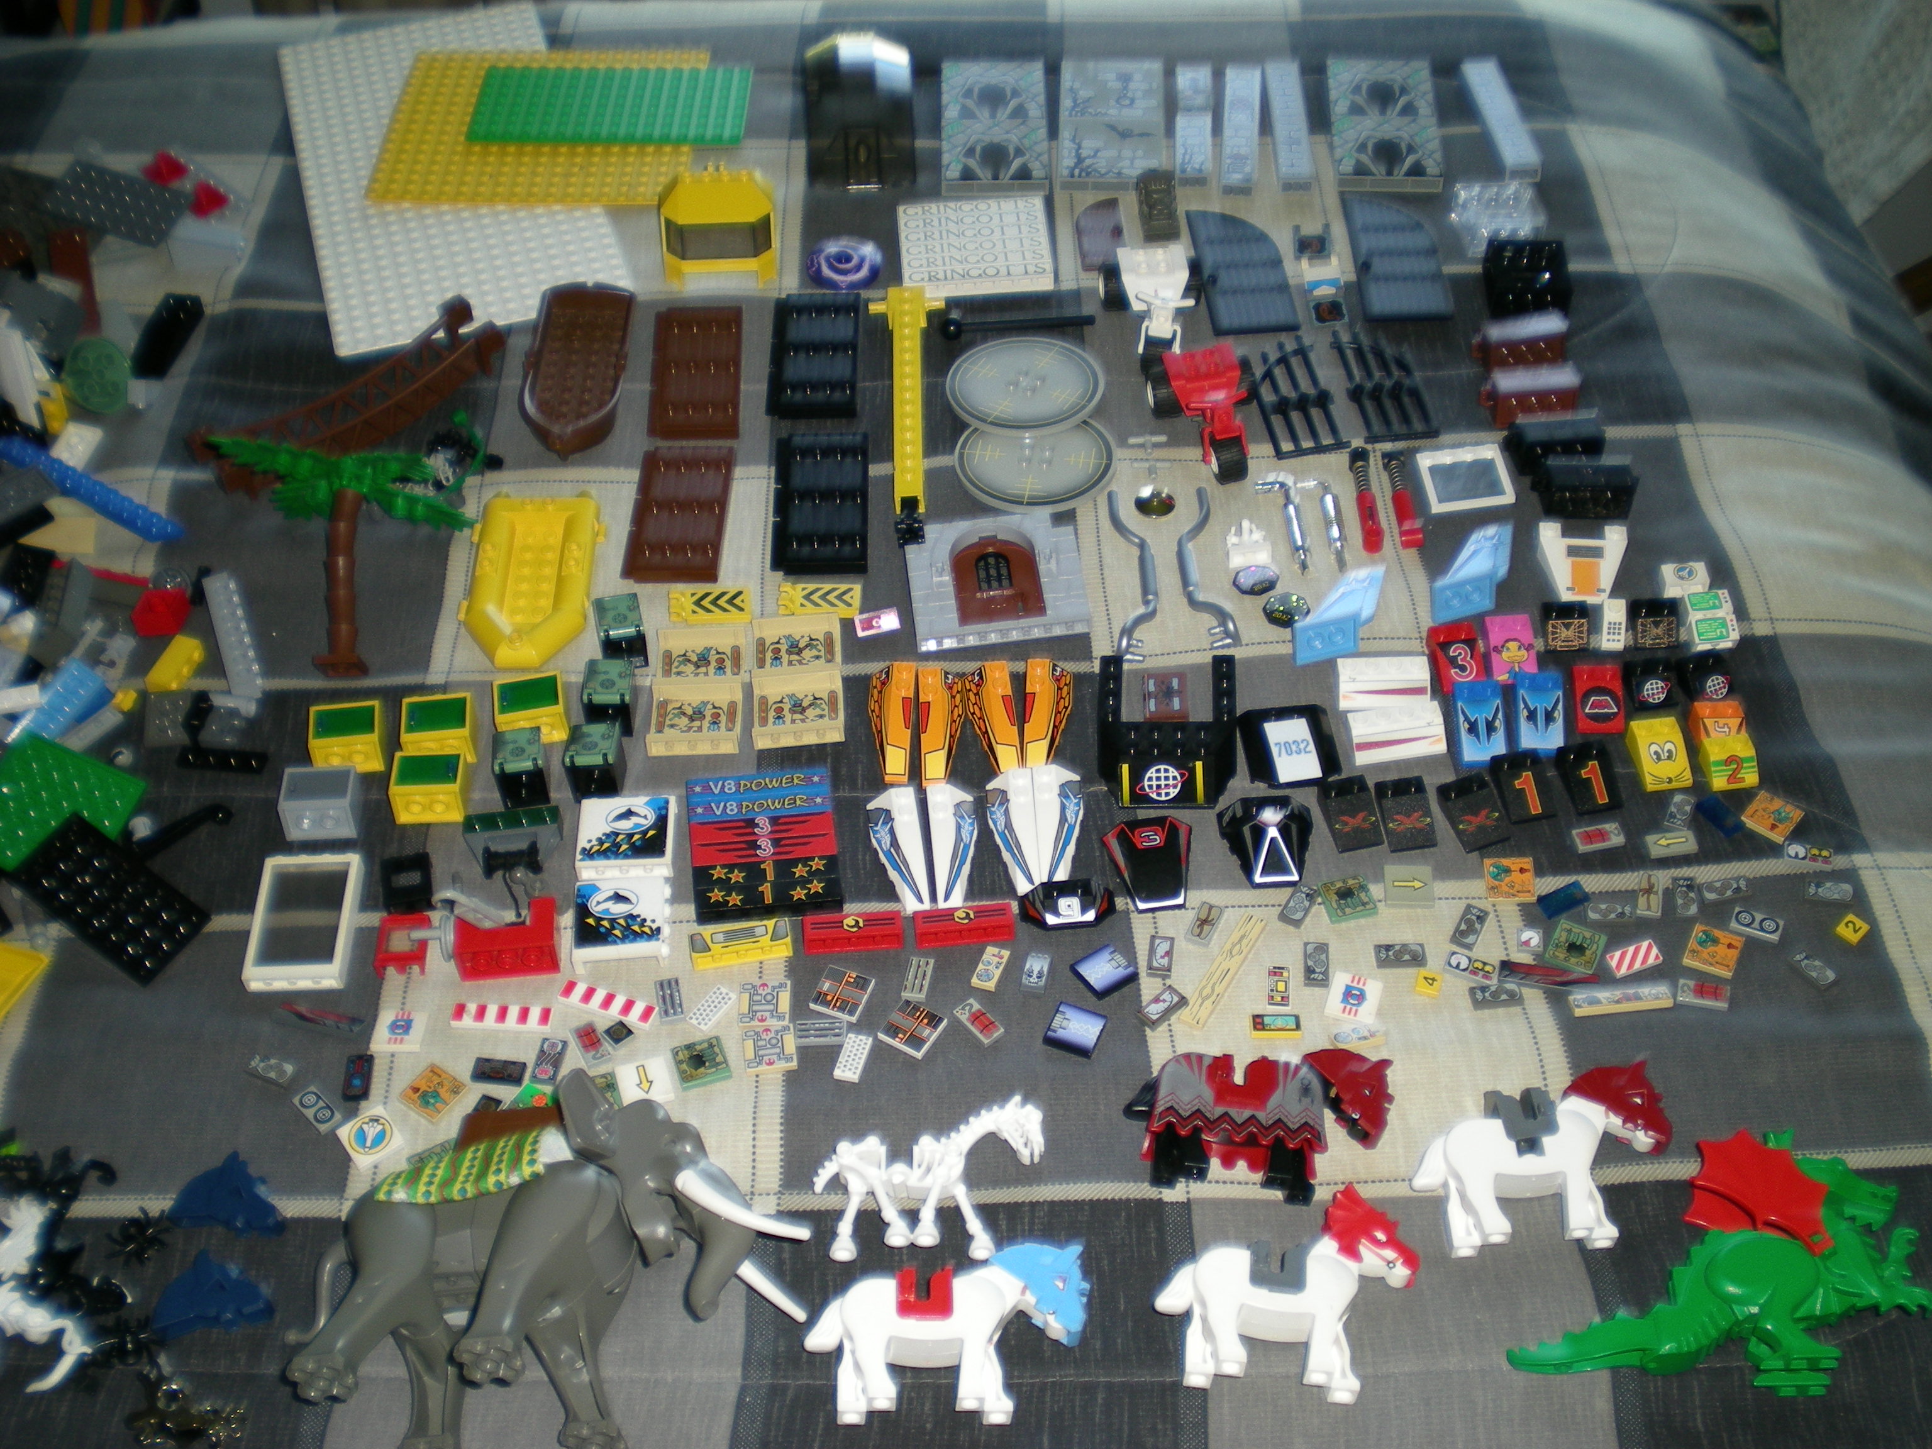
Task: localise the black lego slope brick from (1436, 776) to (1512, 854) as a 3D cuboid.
[{"bbox_3d":[0.173,0.030,0.722,0.016,0.011,0.024,-17,49,-10],"label":"black lego slope brick"}]

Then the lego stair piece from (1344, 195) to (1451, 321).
[{"bbox_3d":[0.186,-0.201,0.914,0.036,0.006,0.080,-2,49,1],"label":"lego stair piece"}]

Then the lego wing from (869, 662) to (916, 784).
[{"bbox_3d":[-0.026,0.000,0.751,0.017,0.011,0.048,0,49,3],"label":"lego wing"}]

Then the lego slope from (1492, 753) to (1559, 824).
[{"bbox_3d":[0.195,0.021,0.739,0.016,0.011,0.024,-8,50,-7],"label":"lego slope"}]

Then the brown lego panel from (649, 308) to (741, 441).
[{"bbox_3d":[-0.112,-0.147,0.884,0.037,0.005,0.073,-2,53,-1],"label":"brown lego panel"}]

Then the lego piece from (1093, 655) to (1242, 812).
[{"bbox_3d":[0.071,0.003,0.745,0.048,0.011,0.064,1,49,3],"label":"lego piece"}]

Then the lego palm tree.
[{"bbox_3d":[-0.234,-0.066,0.796,0.106,0.042,0.103,-6,58,-3],"label":"lego palm tree"}]

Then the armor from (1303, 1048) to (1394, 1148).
[{"bbox_3d":[0.117,0.114,0.648,0.029,0.013,0.035,6,49,6],"label":"armor"}]

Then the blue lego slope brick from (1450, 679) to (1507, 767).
[{"bbox_3d":[0.183,-0.001,0.752,0.016,0.011,0.032,-1,47,3],"label":"blue lego slope brick"}]

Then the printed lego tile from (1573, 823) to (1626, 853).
[{"bbox_3d":[0.217,0.039,0.726,0.016,0.003,0.008,-8,50,-7],"label":"printed lego tile"}]

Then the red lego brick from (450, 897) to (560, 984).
[{"bbox_3d":[-0.150,0.071,0.696,0.032,0.016,0.019,-5,50,-4],"label":"red lego brick"}]

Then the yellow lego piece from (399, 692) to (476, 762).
[{"bbox_3d":[-0.187,0.003,0.756,0.024,0.016,0.019,-7,49,-3],"label":"yellow lego piece"}]

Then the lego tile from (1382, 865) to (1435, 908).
[{"bbox_3d":[0.148,0.054,0.707,0.016,0.003,0.016,2,46,5],"label":"lego tile"}]

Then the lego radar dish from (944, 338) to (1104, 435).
[{"bbox_3d":[0.024,-0.137,0.858,0.064,0.010,0.064,-1,44,1],"label":"lego radar dish"}]

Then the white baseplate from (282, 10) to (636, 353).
[{"bbox_3d":[-0.243,-0.261,0.988,0.128,0.004,0.256,-14,50,-10],"label":"white baseplate"}]

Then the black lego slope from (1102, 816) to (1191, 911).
[{"bbox_3d":[0.064,0.048,0.719,0.032,0.010,0.031,-6,50,-5],"label":"black lego slope"}]

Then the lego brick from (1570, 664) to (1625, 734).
[{"bbox_3d":[0.225,-0.009,0.752,0.016,0.011,0.024,1,48,3],"label":"lego brick"}]

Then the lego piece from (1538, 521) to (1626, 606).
[{"bbox_3d":[0.234,-0.061,0.802,0.032,0.011,0.032,4,49,4],"label":"lego piece"}]

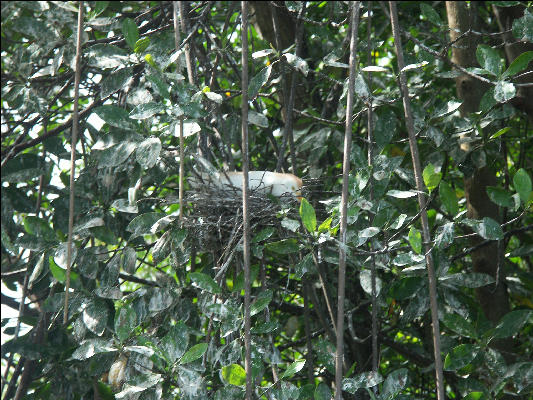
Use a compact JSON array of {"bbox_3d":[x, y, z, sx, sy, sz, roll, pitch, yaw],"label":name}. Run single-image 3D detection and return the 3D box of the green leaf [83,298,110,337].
[{"bbox_3d":[-0.508,0.349,9.100,0.071,0.122,0.030,-9,-15,0],"label":"green leaf"}]

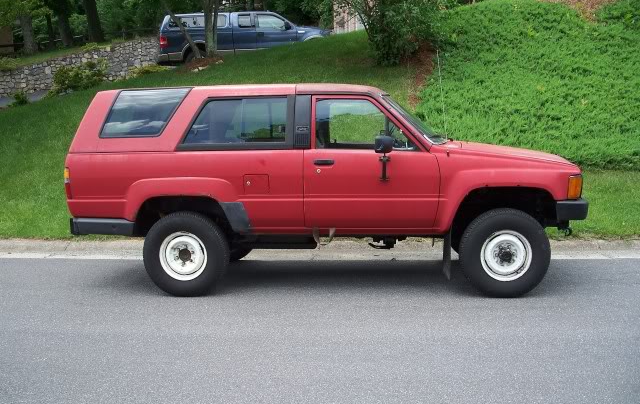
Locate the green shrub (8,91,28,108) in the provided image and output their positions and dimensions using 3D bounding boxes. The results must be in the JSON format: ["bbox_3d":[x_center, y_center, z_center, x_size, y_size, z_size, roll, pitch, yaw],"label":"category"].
[{"bbox_3d":[-7.492,-2.547,17.000,0.497,0.447,0.500,-1,7,0],"label":"green shrub"}]

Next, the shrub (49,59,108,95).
[{"bbox_3d":[-6.319,-3.284,17.900,1.570,0.942,1.200,-1,7,0],"label":"shrub"}]

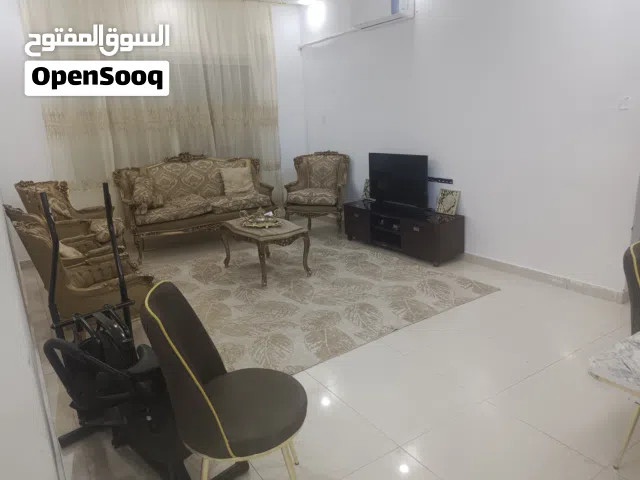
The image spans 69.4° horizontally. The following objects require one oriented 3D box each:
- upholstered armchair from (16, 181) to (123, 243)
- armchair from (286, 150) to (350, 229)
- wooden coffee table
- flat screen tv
[{"bbox_3d":[-2.368,-0.135,4.380,0.680,1.000,0.690,-4,16,-7],"label":"upholstered armchair"},{"bbox_3d":[0.002,-0.557,5.501,0.690,1.010,0.680,2,17,14],"label":"armchair"},{"bbox_3d":[-0.517,0.082,4.372,0.530,0.450,0.830,-13,19,-34],"label":"wooden coffee table"},{"bbox_3d":[0.838,-0.646,4.995,0.080,0.540,0.880,-13,19,-34],"label":"flat screen tv"}]

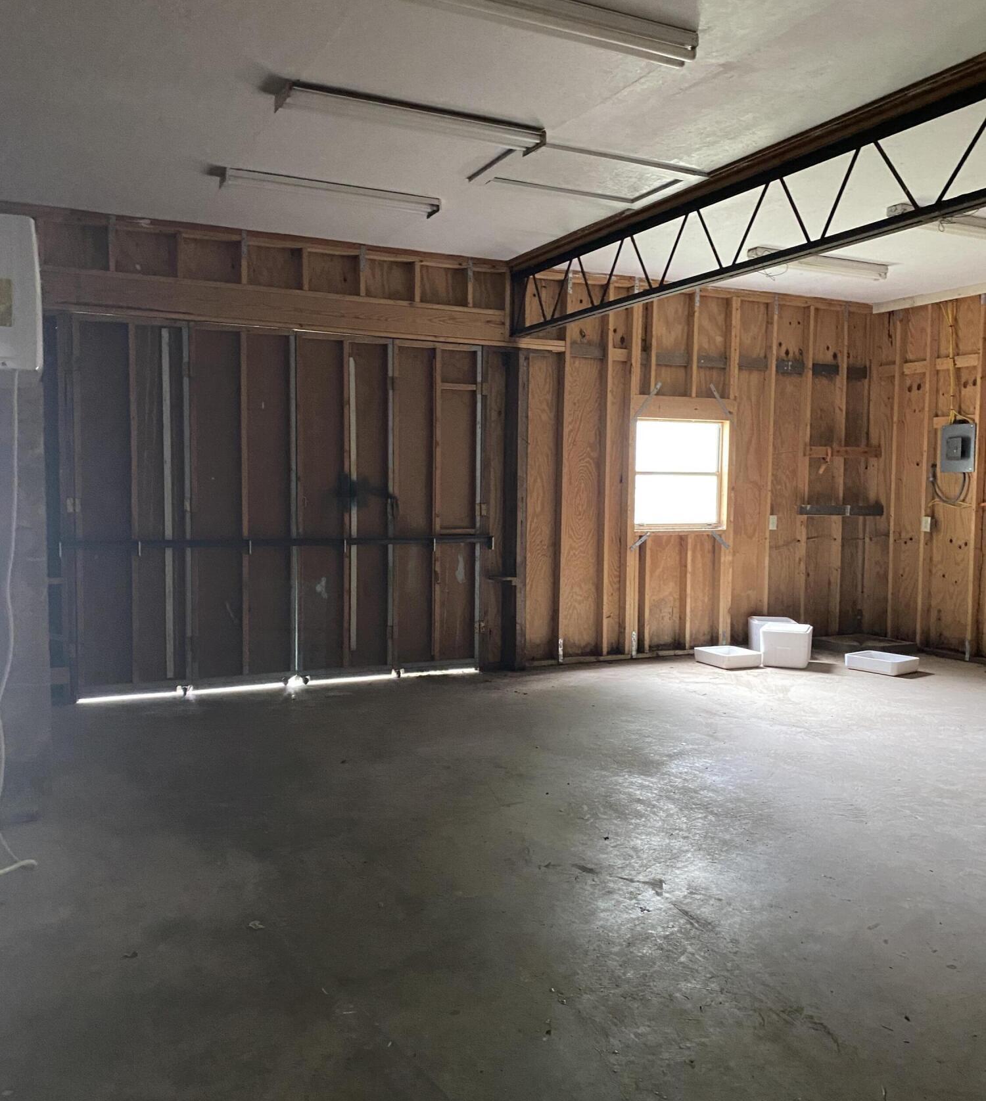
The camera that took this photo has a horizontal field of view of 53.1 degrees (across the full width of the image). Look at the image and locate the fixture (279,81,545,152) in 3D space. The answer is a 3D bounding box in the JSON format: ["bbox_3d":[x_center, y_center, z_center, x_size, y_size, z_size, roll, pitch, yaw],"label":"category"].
[{"bbox_3d":[-0.340,-1.916,4.427,1.207,0.075,0.206,-1,4,-26],"label":"fixture"}]

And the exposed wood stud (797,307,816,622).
[{"bbox_3d":[2.756,-0.670,8.757,0.040,2.928,0.089,-1,5,-26],"label":"exposed wood stud"}]

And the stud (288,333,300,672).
[{"bbox_3d":[-1.379,-0.309,6.797,0.038,2.304,0.089,-1,4,-26],"label":"stud"}]

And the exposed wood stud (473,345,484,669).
[{"bbox_3d":[-0.127,-0.330,7.403,0.041,2.341,0.089,-1,4,-26],"label":"exposed wood stud"}]

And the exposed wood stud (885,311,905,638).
[{"bbox_3d":[3.621,-0.669,8.821,0.089,2.940,0.038,-2,4,-27],"label":"exposed wood stud"}]

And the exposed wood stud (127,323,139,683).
[{"bbox_3d":[-2.318,-0.290,6.345,0.040,2.300,0.089,-1,5,-26],"label":"exposed wood stud"}]

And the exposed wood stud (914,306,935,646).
[{"bbox_3d":[3.747,-0.624,8.474,0.089,2.919,0.038,-1,4,-26],"label":"exposed wood stud"}]

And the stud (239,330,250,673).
[{"bbox_3d":[-1.664,-0.313,6.593,0.038,2.284,0.089,-2,4,-27],"label":"stud"}]

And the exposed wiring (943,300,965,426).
[{"bbox_3d":[3.818,-1.545,8.177,0.050,1.040,0.170,-1,5,-26],"label":"exposed wiring"}]

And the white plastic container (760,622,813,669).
[{"bbox_3d":[2.322,0.756,7.796,0.345,0.284,0.415,2,4,22],"label":"white plastic container"}]

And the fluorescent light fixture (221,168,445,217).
[{"bbox_3d":[-0.888,-1.988,5.513,1.220,0.070,0.175,-1,5,-26],"label":"fluorescent light fixture"}]

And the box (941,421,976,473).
[{"bbox_3d":[3.872,-0.846,8.162,0.101,0.397,0.327,-1,4,-26],"label":"box"}]

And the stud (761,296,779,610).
[{"bbox_3d":[2.395,-0.657,8.604,0.038,2.944,0.089,-1,4,-26],"label":"stud"}]

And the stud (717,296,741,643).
[{"bbox_3d":[2.001,-0.653,8.412,0.090,2.944,0.089,-1,4,-26],"label":"stud"}]

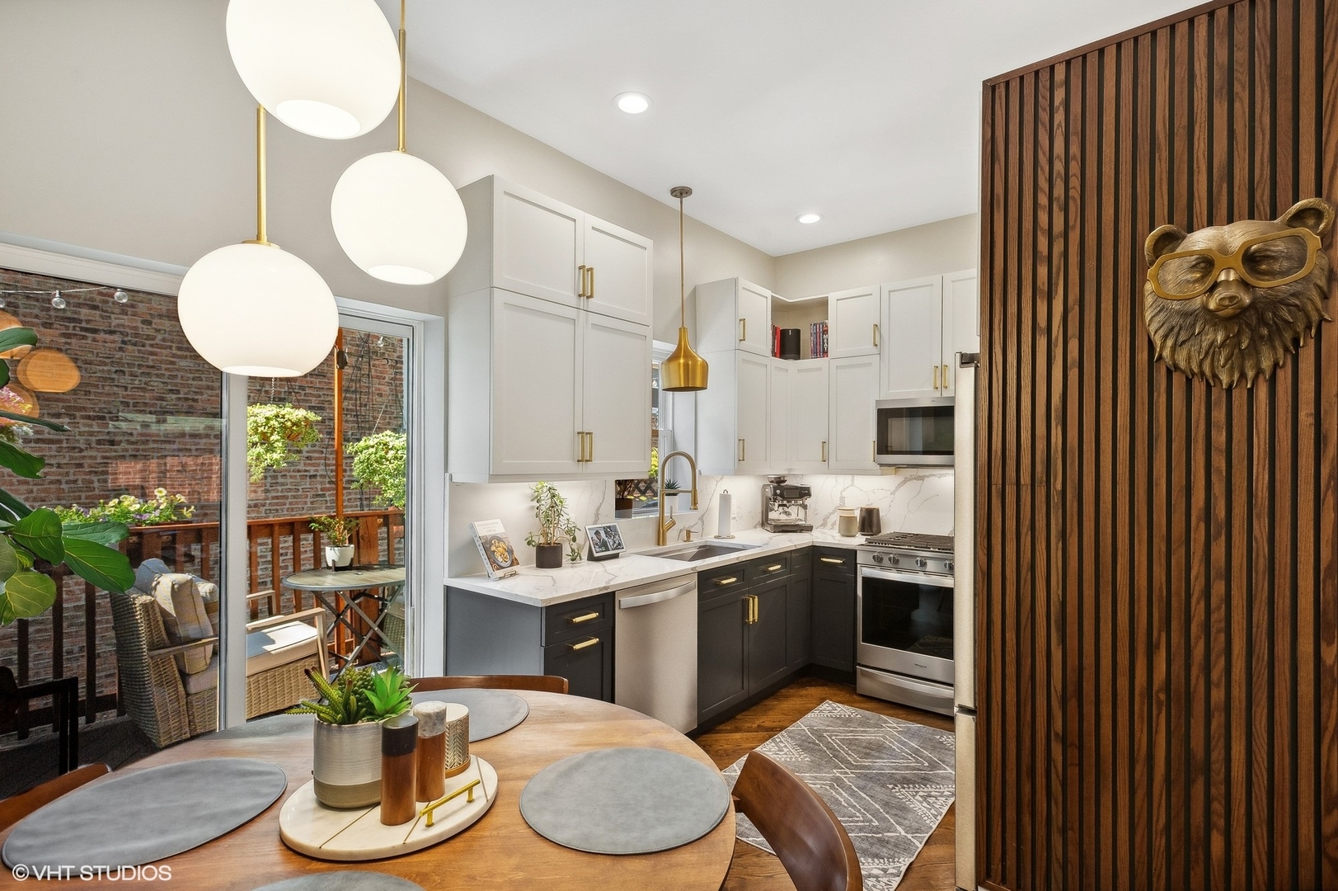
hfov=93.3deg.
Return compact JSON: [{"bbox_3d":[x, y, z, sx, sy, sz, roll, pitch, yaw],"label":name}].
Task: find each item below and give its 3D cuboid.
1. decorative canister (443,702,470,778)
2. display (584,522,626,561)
[{"bbox_3d":[-0.482,0.634,1.358,0.100,0.117,0.100,0,-1,39],"label":"decorative canister"},{"bbox_3d":[-0.337,0.502,3.294,0.105,0.183,0.240,0,-1,39],"label":"display"}]

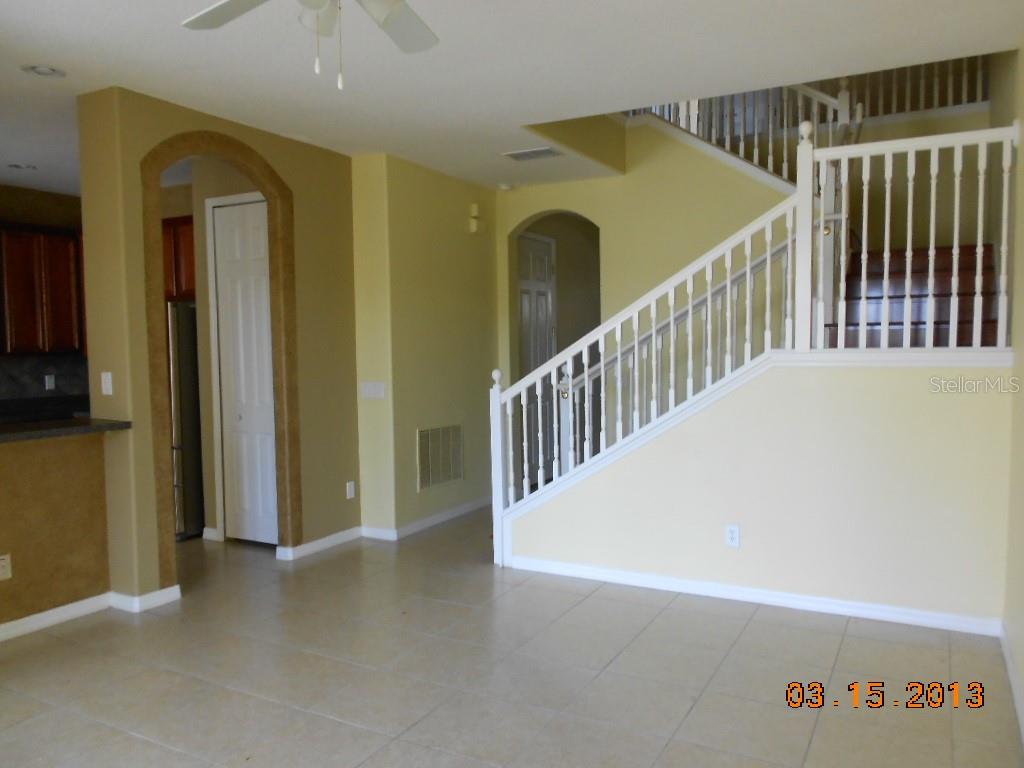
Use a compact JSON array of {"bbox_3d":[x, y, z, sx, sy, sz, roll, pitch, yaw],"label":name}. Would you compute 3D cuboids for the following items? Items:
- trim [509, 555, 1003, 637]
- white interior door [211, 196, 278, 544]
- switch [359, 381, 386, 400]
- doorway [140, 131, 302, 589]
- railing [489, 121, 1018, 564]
[{"bbox_3d":[1.163,1.154,4.327,2.683,0.091,0.016,1,4,28],"label":"trim"},{"bbox_3d":[-1.880,-0.061,5.529,0.620,2.450,0.050,1,4,29],"label":"white interior door"},{"bbox_3d":[-1.033,0.049,5.687,0.210,0.118,0.012,1,4,29],"label":"switch"},{"bbox_3d":[-1.771,-0.139,4.750,0.130,2.704,1.119,1,4,29],"label":"doorway"},{"bbox_3d":[1.109,-0.089,4.326,2.857,2.575,0.100,1,4,29],"label":"railing"}]

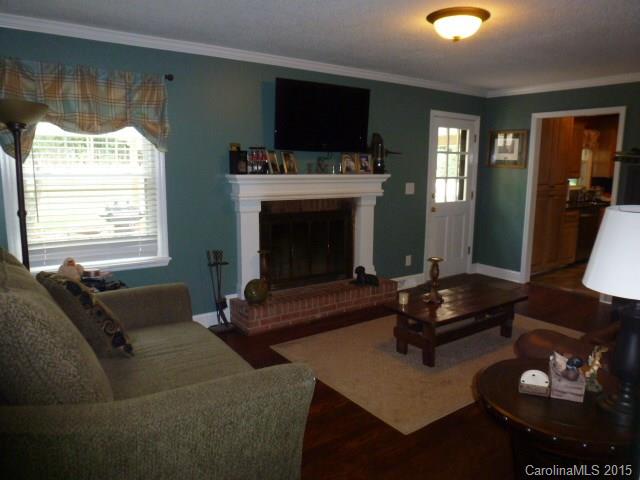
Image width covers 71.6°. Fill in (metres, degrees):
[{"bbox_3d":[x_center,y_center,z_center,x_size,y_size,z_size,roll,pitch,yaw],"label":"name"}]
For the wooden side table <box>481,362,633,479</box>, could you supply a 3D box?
[{"bbox_3d":[0.916,0.869,1.757,0.650,0.580,0.650,1,10,0],"label":"wooden side table"}]

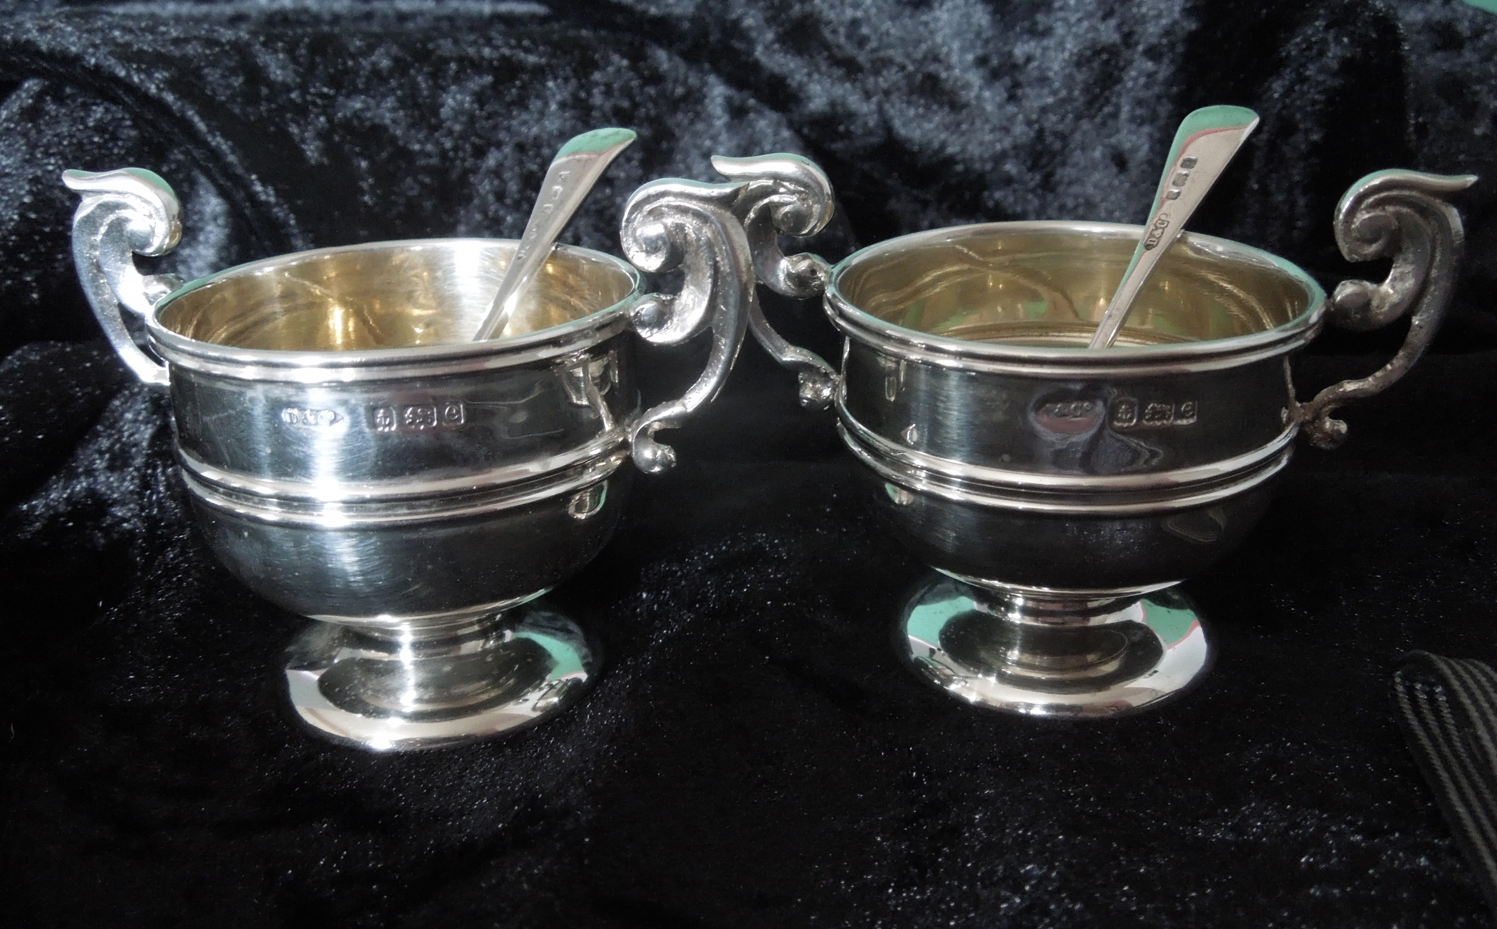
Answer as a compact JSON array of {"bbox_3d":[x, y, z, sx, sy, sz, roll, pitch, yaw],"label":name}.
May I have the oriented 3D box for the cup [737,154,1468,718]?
[{"bbox_3d":[0.037,-0.006,0.177,0.081,0.059,0.054,4,24,13],"label":"cup"}]

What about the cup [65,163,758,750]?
[{"bbox_3d":[-0.037,-0.004,0.172,0.081,0.059,0.054,4,20,15],"label":"cup"}]

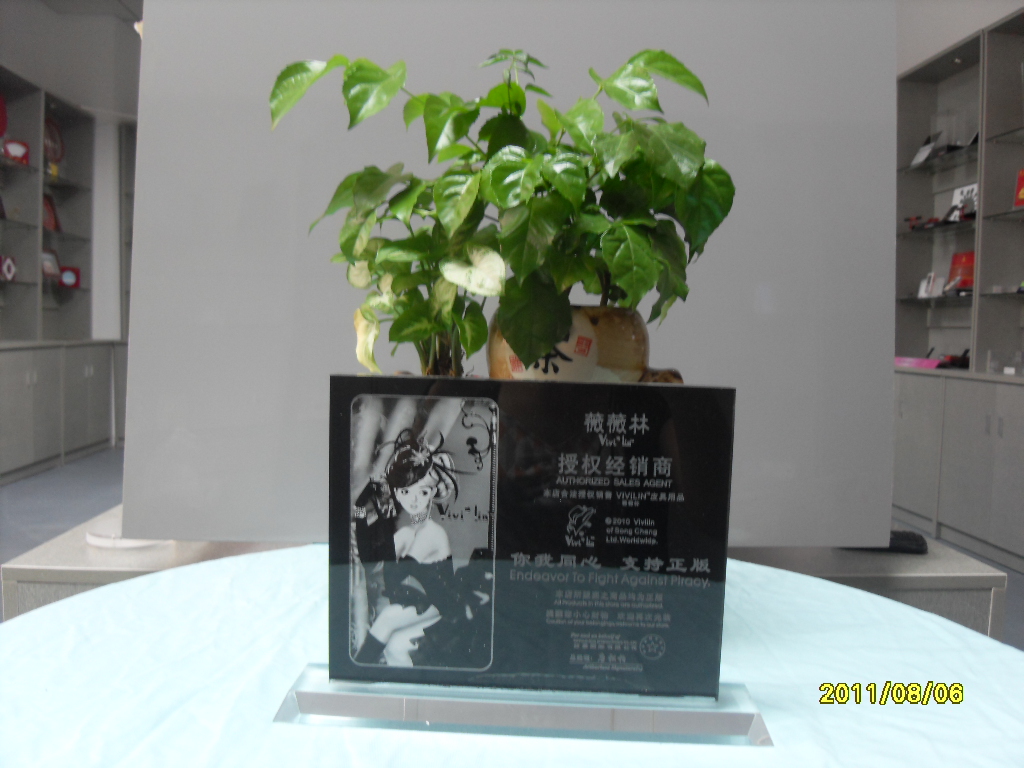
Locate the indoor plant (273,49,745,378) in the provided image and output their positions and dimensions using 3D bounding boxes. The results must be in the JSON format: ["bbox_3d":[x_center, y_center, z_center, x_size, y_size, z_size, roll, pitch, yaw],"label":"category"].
[{"bbox_3d":[-0.011,-0.037,0.660,0.363,0.446,0.280,2,6,0],"label":"indoor plant"}]

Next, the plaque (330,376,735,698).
[{"bbox_3d":[0.009,0.093,0.507,0.240,0.190,0.013,2,6,2],"label":"plaque"}]

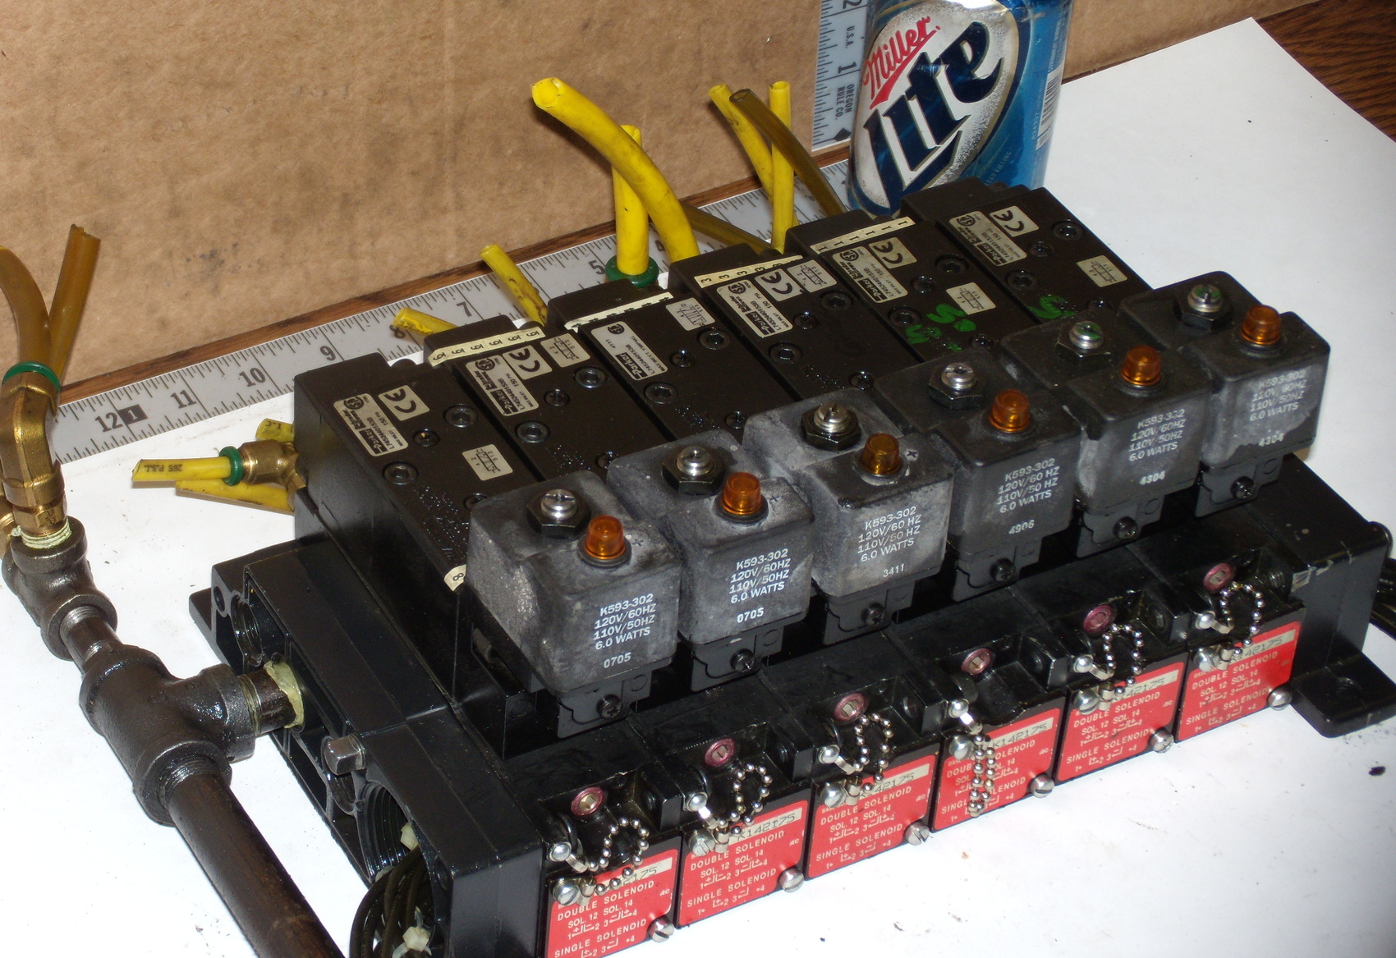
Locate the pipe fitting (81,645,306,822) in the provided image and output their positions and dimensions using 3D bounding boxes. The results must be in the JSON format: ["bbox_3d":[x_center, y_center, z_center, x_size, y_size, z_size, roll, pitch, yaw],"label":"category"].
[{"bbox_3d":[-0.141,0.069,0.925,0.054,0.028,0.049,-20,47,-24],"label":"pipe fitting"}]

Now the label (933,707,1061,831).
[{"bbox_3d":[0.086,0.083,0.928,0.039,0.032,0.001,-18,46,-22],"label":"label"}]

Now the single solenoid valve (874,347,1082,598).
[{"bbox_3d":[0.076,-0.003,0.892,0.036,0.067,0.051,-18,44,-23],"label":"single solenoid valve"}]

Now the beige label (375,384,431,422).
[{"bbox_3d":[-0.084,-0.022,0.940,0.010,0.001,0.014,-22,46,-26],"label":"beige label"}]

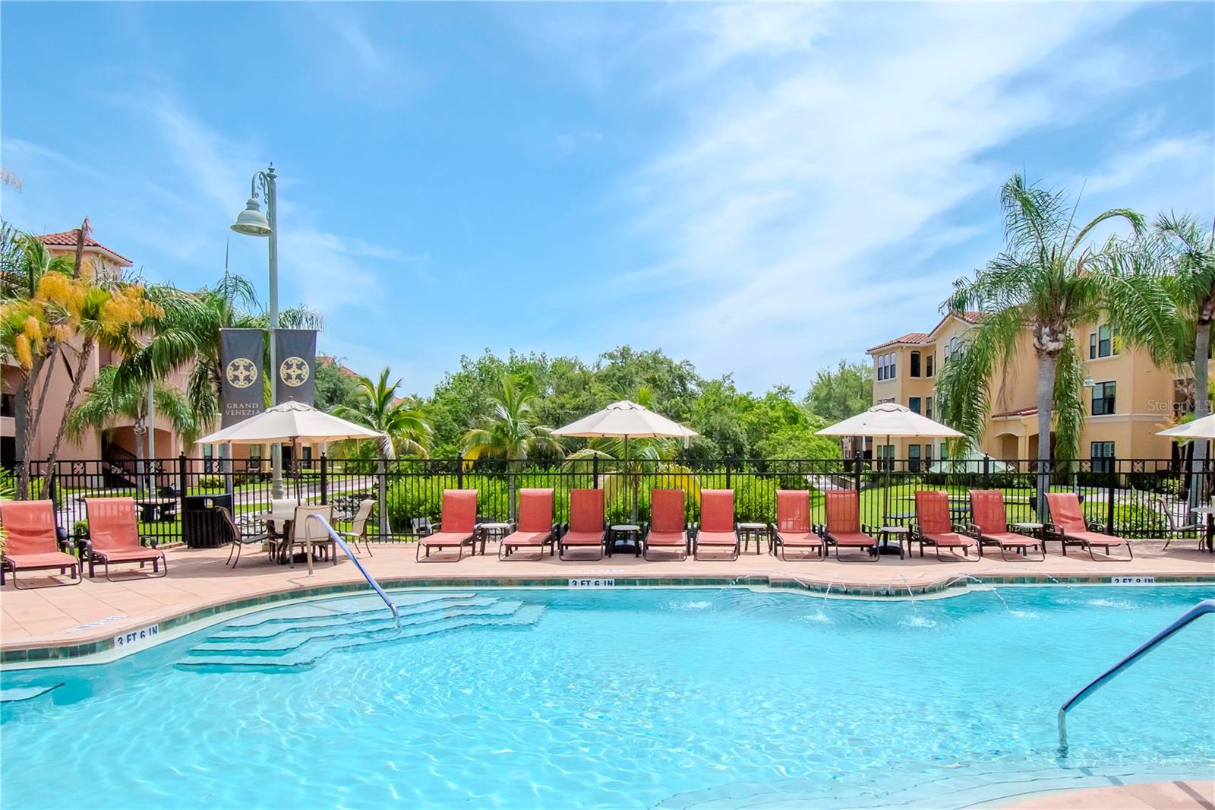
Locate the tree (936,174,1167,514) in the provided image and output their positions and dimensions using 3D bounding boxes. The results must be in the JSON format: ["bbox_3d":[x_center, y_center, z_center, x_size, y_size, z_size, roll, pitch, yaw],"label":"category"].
[{"bbox_3d":[9.900,-1.280,16.546,4.700,8.000,4.700,0,-2,0],"label":"tree"}]

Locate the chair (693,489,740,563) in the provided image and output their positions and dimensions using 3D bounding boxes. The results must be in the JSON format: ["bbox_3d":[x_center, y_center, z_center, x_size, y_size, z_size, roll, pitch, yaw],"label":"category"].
[{"bbox_3d":[1.770,1.918,11.531,0.720,1.000,1.420,0,-2,7],"label":"chair"}]

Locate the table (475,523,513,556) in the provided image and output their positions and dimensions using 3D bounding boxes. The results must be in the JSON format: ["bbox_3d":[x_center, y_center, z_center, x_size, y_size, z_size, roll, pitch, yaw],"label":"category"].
[{"bbox_3d":[-1.840,2.203,11.614,0.480,0.440,0.480,0,-2,0],"label":"table"}]

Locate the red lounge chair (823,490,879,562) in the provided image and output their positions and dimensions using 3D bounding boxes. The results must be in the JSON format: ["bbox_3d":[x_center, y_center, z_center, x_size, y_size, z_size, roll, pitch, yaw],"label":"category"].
[{"bbox_3d":[3.931,1.935,11.574,0.760,1.000,1.430,0,-3,7],"label":"red lounge chair"}]

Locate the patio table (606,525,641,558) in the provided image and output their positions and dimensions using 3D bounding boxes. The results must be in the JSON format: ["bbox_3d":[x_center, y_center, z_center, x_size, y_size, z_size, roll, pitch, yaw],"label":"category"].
[{"bbox_3d":[0.284,2.208,11.465,0.500,0.455,0.500,0,-3,0],"label":"patio table"}]

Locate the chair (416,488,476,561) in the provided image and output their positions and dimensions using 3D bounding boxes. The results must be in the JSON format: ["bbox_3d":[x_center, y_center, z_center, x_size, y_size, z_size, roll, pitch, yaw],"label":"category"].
[{"bbox_3d":[-2.500,1.908,11.381,0.720,1.000,1.420,0,-2,4],"label":"chair"}]

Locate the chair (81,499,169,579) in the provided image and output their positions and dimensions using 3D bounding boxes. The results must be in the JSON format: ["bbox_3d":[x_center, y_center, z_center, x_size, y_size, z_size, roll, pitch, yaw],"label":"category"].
[{"bbox_3d":[-6.693,1.826,9.877,1.430,1.000,0.760,-3,-4,44],"label":"chair"}]

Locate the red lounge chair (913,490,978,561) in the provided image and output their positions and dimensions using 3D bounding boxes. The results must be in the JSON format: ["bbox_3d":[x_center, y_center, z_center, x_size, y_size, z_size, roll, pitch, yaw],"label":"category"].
[{"bbox_3d":[5.477,1.935,11.573,0.760,1.000,1.430,0,-3,8],"label":"red lounge chair"}]

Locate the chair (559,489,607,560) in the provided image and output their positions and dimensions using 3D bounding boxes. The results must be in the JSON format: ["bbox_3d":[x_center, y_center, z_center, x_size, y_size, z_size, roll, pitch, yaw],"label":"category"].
[{"bbox_3d":[-0.370,1.918,11.531,0.720,1.000,1.420,0,-2,3],"label":"chair"}]

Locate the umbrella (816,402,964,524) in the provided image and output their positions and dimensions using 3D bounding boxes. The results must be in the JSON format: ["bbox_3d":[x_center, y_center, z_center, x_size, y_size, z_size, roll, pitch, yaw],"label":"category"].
[{"bbox_3d":[4.763,1.196,12.034,2.520,2.550,2.520,0,-3,0],"label":"umbrella"}]

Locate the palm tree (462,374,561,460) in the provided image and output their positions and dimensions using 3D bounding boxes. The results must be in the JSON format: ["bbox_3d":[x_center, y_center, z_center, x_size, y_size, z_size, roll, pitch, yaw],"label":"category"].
[{"bbox_3d":[-1.993,1.009,14.908,2.150,3.300,2.100,0,-3,0],"label":"palm tree"}]

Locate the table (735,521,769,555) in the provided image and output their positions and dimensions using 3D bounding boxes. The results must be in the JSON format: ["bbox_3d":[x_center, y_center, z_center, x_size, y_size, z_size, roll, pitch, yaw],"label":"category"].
[{"bbox_3d":[2.409,2.228,11.765,0.500,0.455,0.500,0,-3,0],"label":"table"}]

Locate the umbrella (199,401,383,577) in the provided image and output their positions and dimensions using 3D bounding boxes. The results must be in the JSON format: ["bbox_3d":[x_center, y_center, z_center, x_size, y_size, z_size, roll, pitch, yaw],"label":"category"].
[{"bbox_3d":[-4.870,1.153,11.156,2.700,2.480,2.700,0,-2,0],"label":"umbrella"}]

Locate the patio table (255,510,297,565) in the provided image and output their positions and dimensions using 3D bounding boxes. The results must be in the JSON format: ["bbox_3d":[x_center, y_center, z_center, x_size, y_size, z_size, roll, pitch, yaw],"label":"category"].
[{"bbox_3d":[-4.800,2.038,11.122,1.220,0.710,1.220,0,-2,0],"label":"patio table"}]

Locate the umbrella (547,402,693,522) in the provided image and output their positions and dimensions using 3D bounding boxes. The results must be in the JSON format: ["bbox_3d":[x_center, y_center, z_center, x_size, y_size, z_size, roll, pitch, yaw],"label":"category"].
[{"bbox_3d":[0.289,1.199,12.084,2.520,2.550,2.520,0,-3,0],"label":"umbrella"}]

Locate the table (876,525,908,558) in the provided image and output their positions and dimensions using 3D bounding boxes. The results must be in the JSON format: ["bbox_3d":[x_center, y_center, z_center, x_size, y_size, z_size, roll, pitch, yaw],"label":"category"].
[{"bbox_3d":[4.550,2.182,11.264,0.480,0.440,0.480,0,-2,0],"label":"table"}]

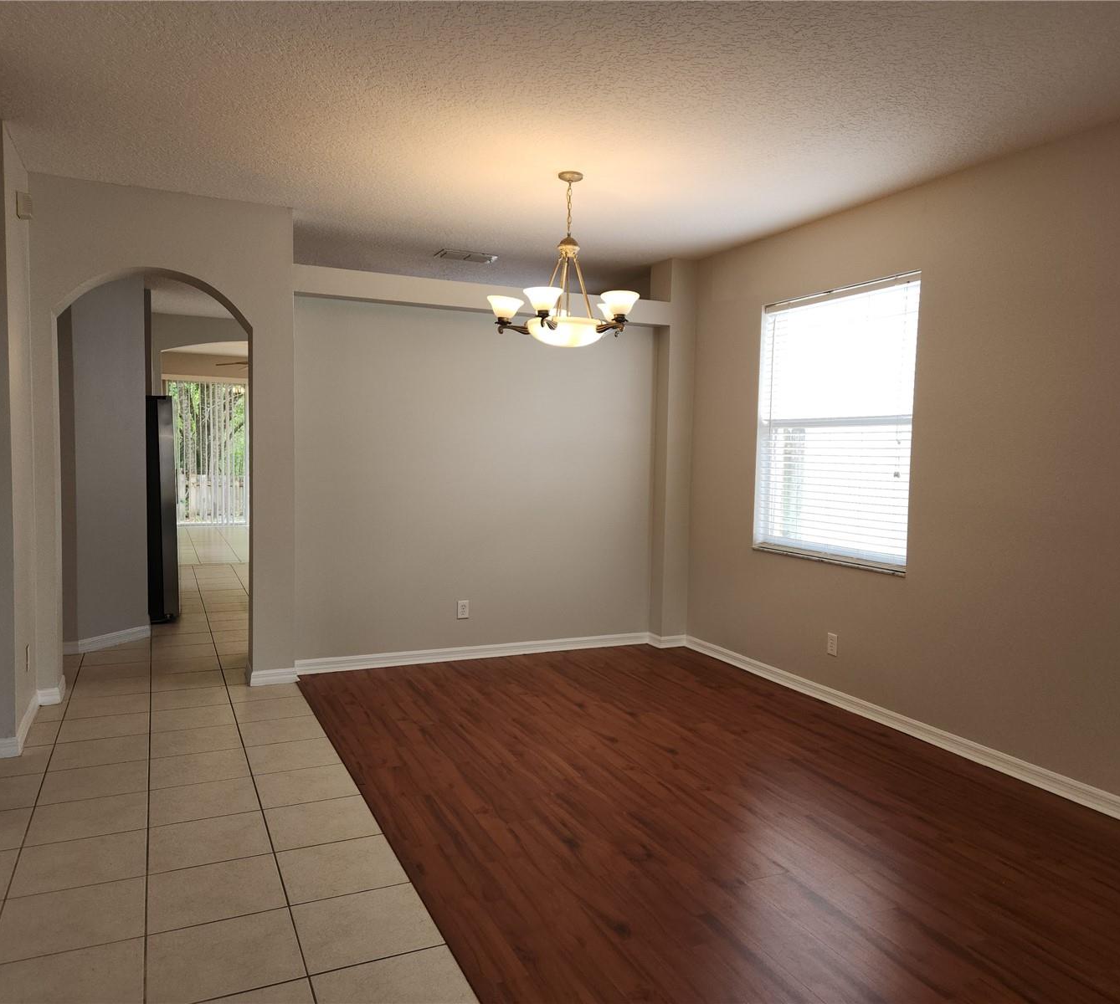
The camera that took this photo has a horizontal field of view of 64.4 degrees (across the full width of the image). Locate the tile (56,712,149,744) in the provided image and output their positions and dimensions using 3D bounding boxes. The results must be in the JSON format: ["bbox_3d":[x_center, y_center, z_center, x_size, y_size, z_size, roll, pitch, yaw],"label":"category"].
[{"bbox_3d":[-2.284,1.139,4.476,0.401,0.012,0.389,-1,4,-24],"label":"tile"}]

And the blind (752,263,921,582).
[{"bbox_3d":[1.621,-0.450,5.273,0.120,1.580,1.330,-1,4,-24],"label":"blind"}]

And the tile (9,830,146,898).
[{"bbox_3d":[-1.637,1.240,3.055,0.401,0.012,0.389,-1,4,-24],"label":"tile"}]

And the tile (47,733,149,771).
[{"bbox_3d":[-2.122,1.164,4.121,0.401,0.012,0.389,-1,4,-24],"label":"tile"}]

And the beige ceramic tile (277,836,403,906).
[{"bbox_3d":[-0.749,1.254,3.038,0.383,0.010,0.391,-1,4,-24],"label":"beige ceramic tile"}]

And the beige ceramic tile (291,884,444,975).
[{"bbox_3d":[-0.585,1.278,2.679,0.383,0.010,0.391,-1,4,-24],"label":"beige ceramic tile"}]

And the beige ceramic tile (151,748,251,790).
[{"bbox_3d":[-1.591,1.184,3.933,0.401,0.012,0.389,-1,4,-24],"label":"beige ceramic tile"}]

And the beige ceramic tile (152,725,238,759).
[{"bbox_3d":[-1.762,1.162,4.310,0.403,0.010,0.391,-1,4,-24],"label":"beige ceramic tile"}]

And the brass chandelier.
[{"bbox_3d":[0.035,-1.231,4.545,0.780,0.860,0.780,1,4,0],"label":"brass chandelier"}]

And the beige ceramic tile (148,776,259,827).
[{"bbox_3d":[-1.430,1.210,3.578,0.401,0.012,0.389,-1,4,-24],"label":"beige ceramic tile"}]

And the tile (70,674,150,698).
[{"bbox_3d":[-2.607,1.088,5.187,0.401,0.012,0.389,-1,4,-24],"label":"tile"}]

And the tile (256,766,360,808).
[{"bbox_3d":[-1.092,1.222,3.820,0.390,0.010,0.398,-1,4,-24],"label":"tile"}]

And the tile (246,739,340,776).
[{"bbox_3d":[-1.231,1.179,4.096,0.383,0.012,0.389,-1,4,-24],"label":"tile"}]

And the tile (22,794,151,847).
[{"bbox_3d":[-1.824,1.231,3.459,0.402,0.010,0.398,-1,4,-24],"label":"tile"}]

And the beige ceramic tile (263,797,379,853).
[{"bbox_3d":[-0.908,1.230,3.386,0.383,0.012,0.389,-1,4,-24],"label":"beige ceramic tile"}]

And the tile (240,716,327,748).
[{"bbox_3d":[-1.401,1.155,4.474,0.383,0.010,0.391,-1,4,-24],"label":"tile"}]

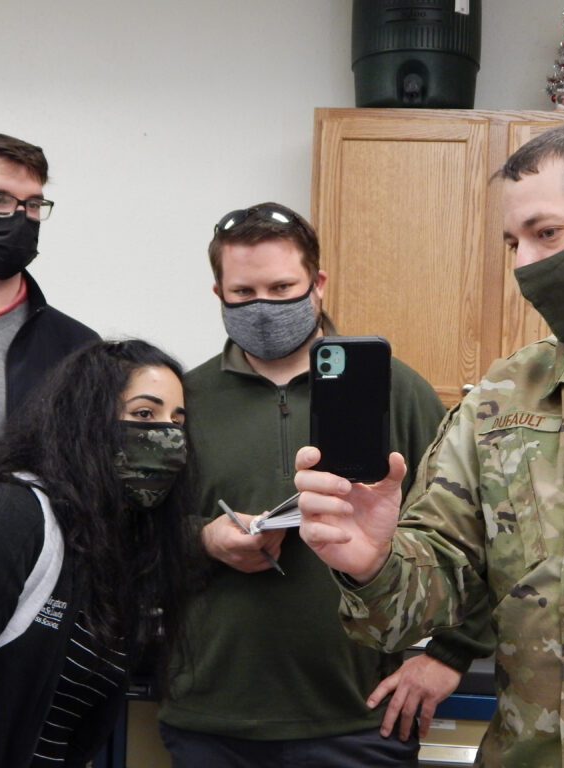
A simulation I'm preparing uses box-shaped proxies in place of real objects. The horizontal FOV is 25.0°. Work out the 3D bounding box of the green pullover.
[{"bbox_3d":[0.072,0.242,2.060,0.540,0.645,0.330,2,1,6],"label":"green pullover"}]

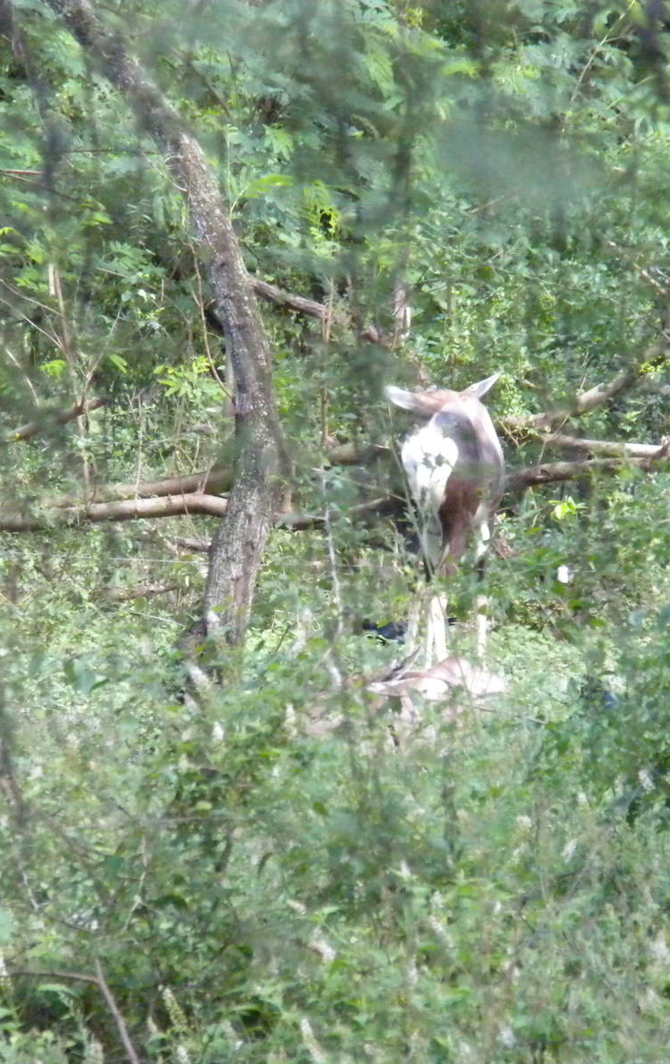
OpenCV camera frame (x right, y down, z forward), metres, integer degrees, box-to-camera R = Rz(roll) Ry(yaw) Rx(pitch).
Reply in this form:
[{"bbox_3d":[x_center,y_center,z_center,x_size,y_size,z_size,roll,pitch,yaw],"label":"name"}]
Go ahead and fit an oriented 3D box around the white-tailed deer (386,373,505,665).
[{"bbox_3d":[0.376,-0.039,35.600,0.370,0.990,1.150,0,2,13],"label":"white-tailed deer"}]

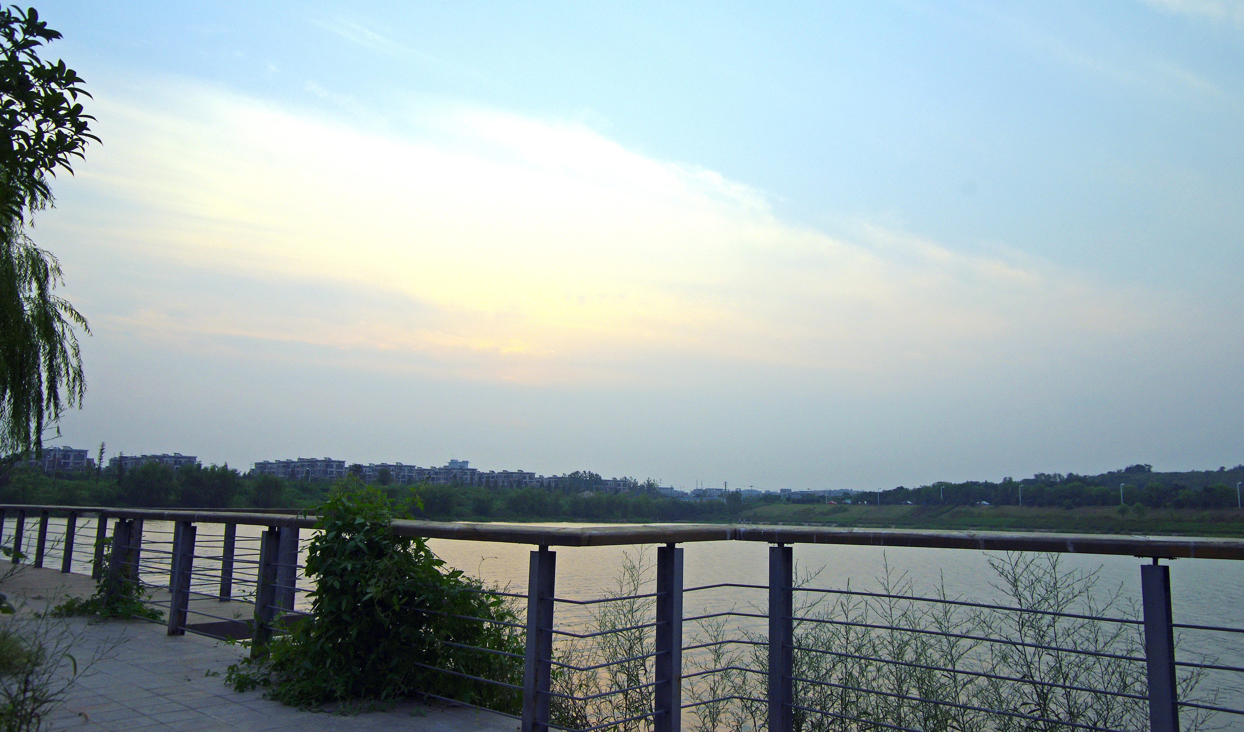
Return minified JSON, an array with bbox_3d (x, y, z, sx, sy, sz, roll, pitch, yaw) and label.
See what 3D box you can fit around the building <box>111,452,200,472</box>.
[{"bbox_3d":[-226.710,48.800,401.290,35.300,14.000,13.500,0,-9,9],"label":"building"}]

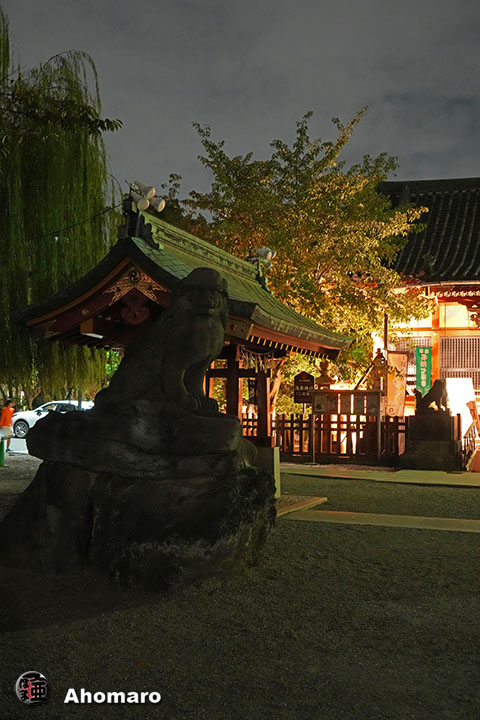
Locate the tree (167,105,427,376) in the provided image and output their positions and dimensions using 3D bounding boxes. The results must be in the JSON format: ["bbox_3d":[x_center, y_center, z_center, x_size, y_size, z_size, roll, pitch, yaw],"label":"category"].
[{"bbox_3d":[1.750,-1.912,20.427,6.500,9.100,6.200,0,-3,0],"label":"tree"}]

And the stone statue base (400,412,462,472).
[{"bbox_3d":[4.250,1.726,16.633,1.280,1.250,1.150,-1,-3,20],"label":"stone statue base"}]

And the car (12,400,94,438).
[{"bbox_3d":[-7.900,2.492,32.915,4.500,1.640,1.820,-1,-3,10],"label":"car"}]

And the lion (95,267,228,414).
[{"bbox_3d":[-0.740,-0.173,7.269,1.140,1.400,0.620,-2,-3,27],"label":"lion"}]

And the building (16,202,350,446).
[{"bbox_3d":[-0.430,-0.033,11.311,3.250,3.600,4.600,-1,-3,20],"label":"building"}]

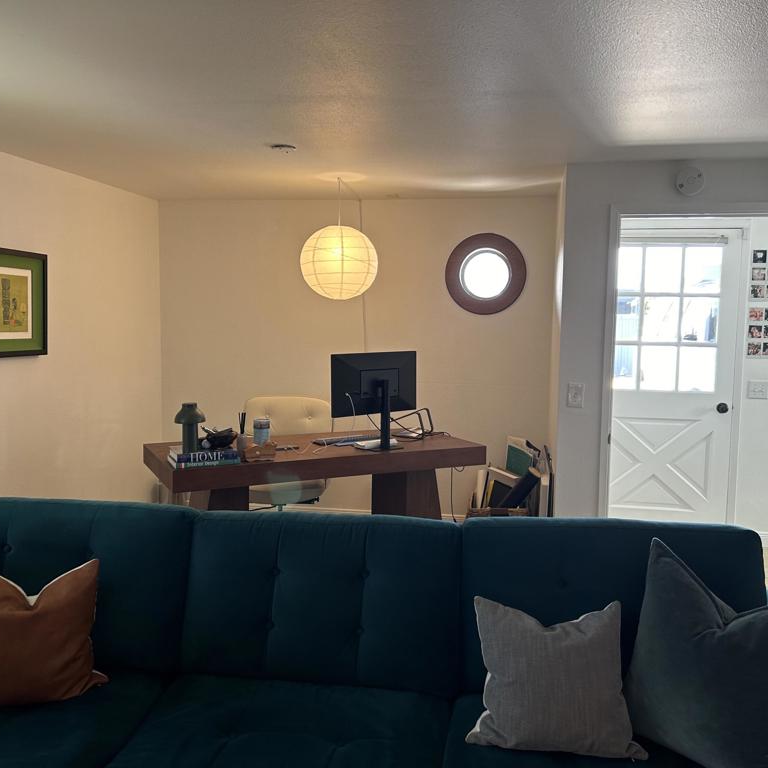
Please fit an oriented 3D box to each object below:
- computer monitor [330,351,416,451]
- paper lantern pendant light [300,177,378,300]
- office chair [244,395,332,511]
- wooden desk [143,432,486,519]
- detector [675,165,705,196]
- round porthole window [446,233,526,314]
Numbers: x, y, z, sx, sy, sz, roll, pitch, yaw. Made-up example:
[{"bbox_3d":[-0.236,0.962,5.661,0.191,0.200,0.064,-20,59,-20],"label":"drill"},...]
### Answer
[{"bbox_3d":[-0.017,0.098,4.390,0.595,0.545,0.200,-3,6,-35],"label":"computer monitor"},{"bbox_3d":[-0.262,-0.857,4.534,0.455,0.701,0.455,1,5,0],"label":"paper lantern pendant light"},{"bbox_3d":[-0.588,0.598,4.661,0.580,0.990,0.600,0,5,-8],"label":"office chair"},{"bbox_3d":[-0.400,0.735,4.485,1.789,0.755,0.860,-2,6,-27],"label":"wooden desk"},{"bbox_3d":[1.518,-1.002,3.814,0.142,0.142,0.040,2,5,10],"label":"detector"},{"bbox_3d":[0.694,-0.748,5.208,0.540,0.545,0.060,2,5,10],"label":"round porthole window"}]

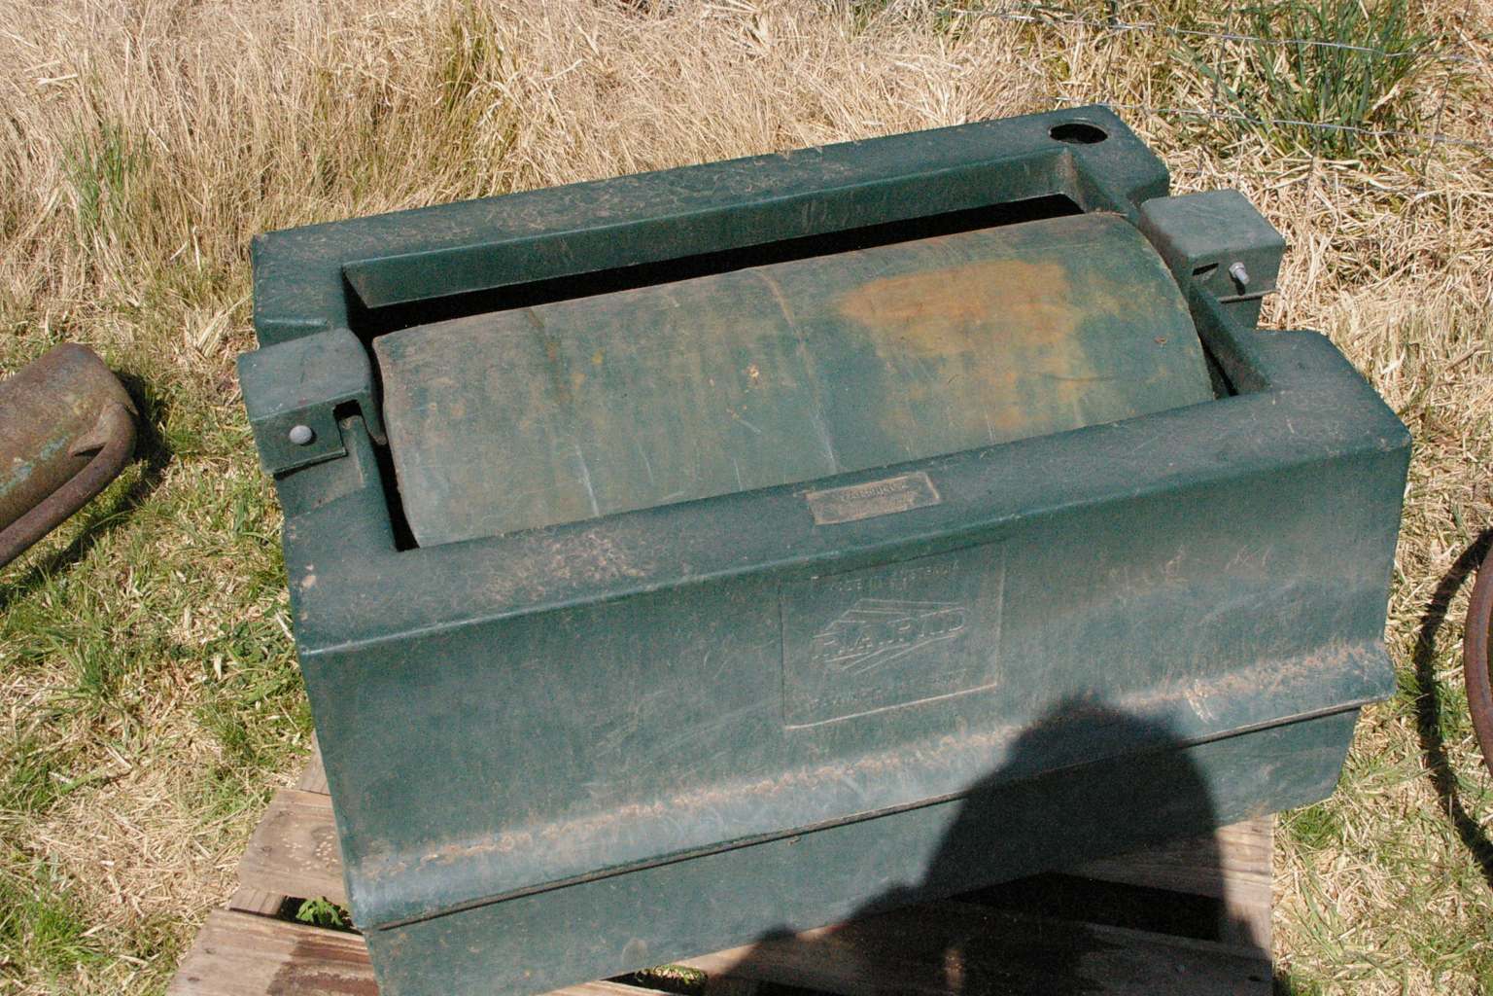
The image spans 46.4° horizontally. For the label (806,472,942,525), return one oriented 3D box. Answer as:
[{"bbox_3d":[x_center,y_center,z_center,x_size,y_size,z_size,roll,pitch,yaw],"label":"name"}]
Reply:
[{"bbox_3d":[0.116,0.001,1.592,0.117,0.003,0.045,-10,41,-11],"label":"label"}]

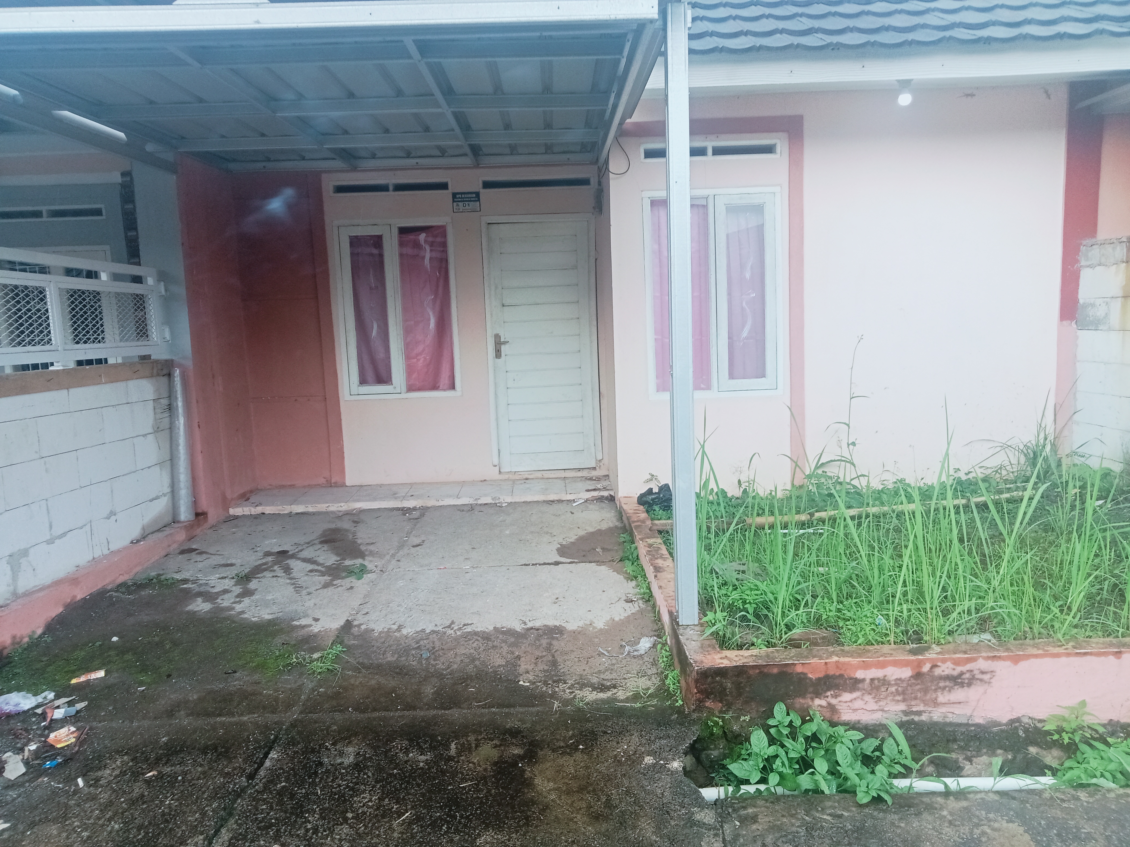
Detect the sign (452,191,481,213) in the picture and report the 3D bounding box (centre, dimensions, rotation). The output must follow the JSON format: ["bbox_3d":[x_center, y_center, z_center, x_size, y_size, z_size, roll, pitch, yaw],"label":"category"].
[{"bbox_3d":[-0.769,-1.730,7.131,0.215,0.156,0.015,-2,6,-1],"label":"sign"}]

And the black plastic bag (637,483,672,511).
[{"bbox_3d":[0.605,0.488,6.055,0.260,0.190,0.220,-2,6,0],"label":"black plastic bag"}]

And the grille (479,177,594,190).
[{"bbox_3d":[-0.221,-1.879,7.147,0.850,0.074,0.060,-2,6,-1],"label":"grille"}]

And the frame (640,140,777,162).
[{"bbox_3d":[0.973,-1.817,6.092,0.934,0.110,0.070,-2,6,-1],"label":"frame"}]

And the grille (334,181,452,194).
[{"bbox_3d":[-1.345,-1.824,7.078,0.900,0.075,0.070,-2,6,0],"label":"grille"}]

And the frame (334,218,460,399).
[{"bbox_3d":[-1.320,-0.897,7.229,0.928,1.395,0.080,-2,6,-1],"label":"frame"}]

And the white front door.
[{"bbox_3d":[-0.173,-0.610,7.285,0.787,1.986,0.060,-2,6,-1],"label":"white front door"}]

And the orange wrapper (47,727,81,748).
[{"bbox_3d":[-1.678,1.037,3.036,0.120,0.015,0.085,3,7,40],"label":"orange wrapper"}]

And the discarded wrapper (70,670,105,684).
[{"bbox_3d":[-1.870,0.990,3.590,0.125,0.012,0.065,-6,7,-34],"label":"discarded wrapper"}]

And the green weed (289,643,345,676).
[{"bbox_3d":[-0.991,0.948,3.657,0.195,0.070,0.160,-2,6,-1],"label":"green weed"}]

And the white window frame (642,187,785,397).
[{"bbox_3d":[1.007,-0.870,6.164,0.930,1.400,0.100,-2,6,0],"label":"white window frame"}]

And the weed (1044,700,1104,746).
[{"bbox_3d":[1.704,1.012,3.060,0.175,0.145,0.140,-2,6,0],"label":"weed"}]

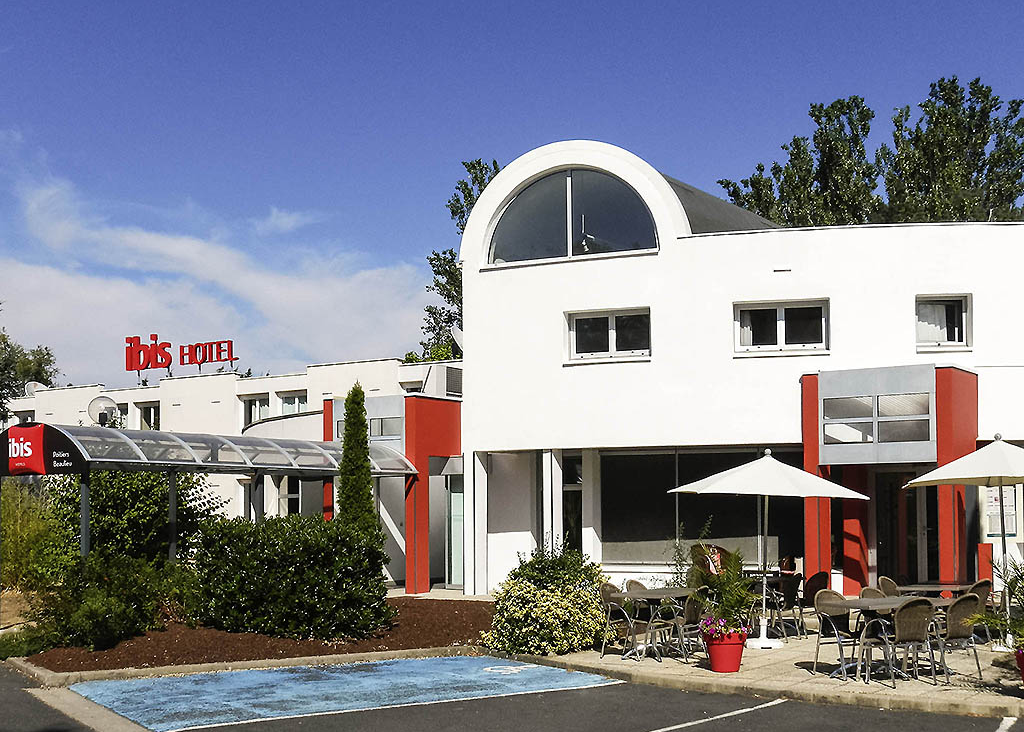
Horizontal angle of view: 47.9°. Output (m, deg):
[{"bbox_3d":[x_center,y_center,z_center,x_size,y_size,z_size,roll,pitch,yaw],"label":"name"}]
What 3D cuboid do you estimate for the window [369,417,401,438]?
[{"bbox_3d":[-2.643,1.285,24.100,0.900,0.440,0.100,-4,-6,33],"label":"window"}]

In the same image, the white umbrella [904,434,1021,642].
[{"bbox_3d":[5.960,2.158,14.000,2.450,2.550,2.450,-3,-5,23],"label":"white umbrella"}]

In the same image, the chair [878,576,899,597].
[{"bbox_3d":[5.113,3.165,15.042,0.570,0.875,0.600,4,-7,-40],"label":"chair"}]

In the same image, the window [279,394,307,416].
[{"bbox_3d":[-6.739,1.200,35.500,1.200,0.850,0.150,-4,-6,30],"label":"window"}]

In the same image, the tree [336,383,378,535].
[{"bbox_3d":[-2.520,2.207,18.885,0.740,3.860,0.740,0,-6,-6],"label":"tree"}]

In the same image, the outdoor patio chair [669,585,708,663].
[{"bbox_3d":[1.950,2.973,13.420,0.600,0.860,0.560,-4,-6,37],"label":"outdoor patio chair"}]

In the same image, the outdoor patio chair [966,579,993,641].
[{"bbox_3d":[5.736,3.110,14.642,0.570,0.875,0.600,4,-7,-41],"label":"outdoor patio chair"}]

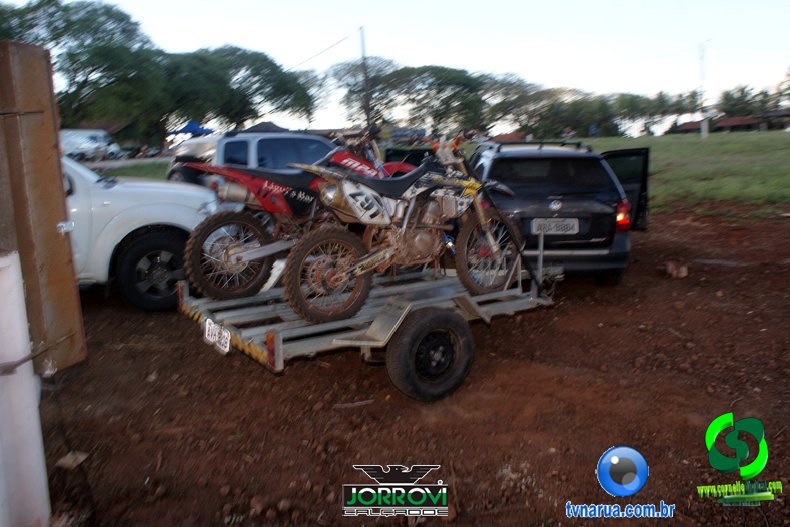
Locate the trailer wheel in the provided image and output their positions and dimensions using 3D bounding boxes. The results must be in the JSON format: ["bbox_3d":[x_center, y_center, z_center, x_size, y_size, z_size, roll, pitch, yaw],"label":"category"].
[{"bbox_3d":[0.226,0.561,4.267,0.580,0.580,0.180,-7,12,-30],"label":"trailer wheel"}]

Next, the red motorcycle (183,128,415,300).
[{"bbox_3d":[-0.679,-0.410,5.432,2.130,1.270,0.820,-7,12,-29],"label":"red motorcycle"}]

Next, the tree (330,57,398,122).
[{"bbox_3d":[-2.639,-15.154,64.313,7.500,10.000,7.500,-1,10,0],"label":"tree"}]

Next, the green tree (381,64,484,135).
[{"bbox_3d":[3.887,-14.038,60.477,9.800,8.900,9.500,-1,10,0],"label":"green tree"}]

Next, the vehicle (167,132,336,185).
[{"bbox_3d":[-1.811,-1.354,11.537,4.200,1.700,1.750,-9,13,-36],"label":"vehicle"}]

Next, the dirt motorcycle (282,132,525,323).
[{"bbox_3d":[0.123,-0.314,4.924,2.130,1.270,0.820,-7,12,-30],"label":"dirt motorcycle"}]

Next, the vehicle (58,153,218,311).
[{"bbox_3d":[-4.043,-0.532,7.429,5.150,1.780,1.850,-1,10,3],"label":"vehicle"}]

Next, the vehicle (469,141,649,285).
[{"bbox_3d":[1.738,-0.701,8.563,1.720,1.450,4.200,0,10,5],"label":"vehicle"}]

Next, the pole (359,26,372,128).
[{"bbox_3d":[-1.948,-11.044,43.719,0.320,9.300,0.320,-1,10,0],"label":"pole"}]

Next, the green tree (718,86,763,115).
[{"bbox_3d":[49.350,-20.652,93.001,6.000,8.200,6.000,-1,10,0],"label":"green tree"}]

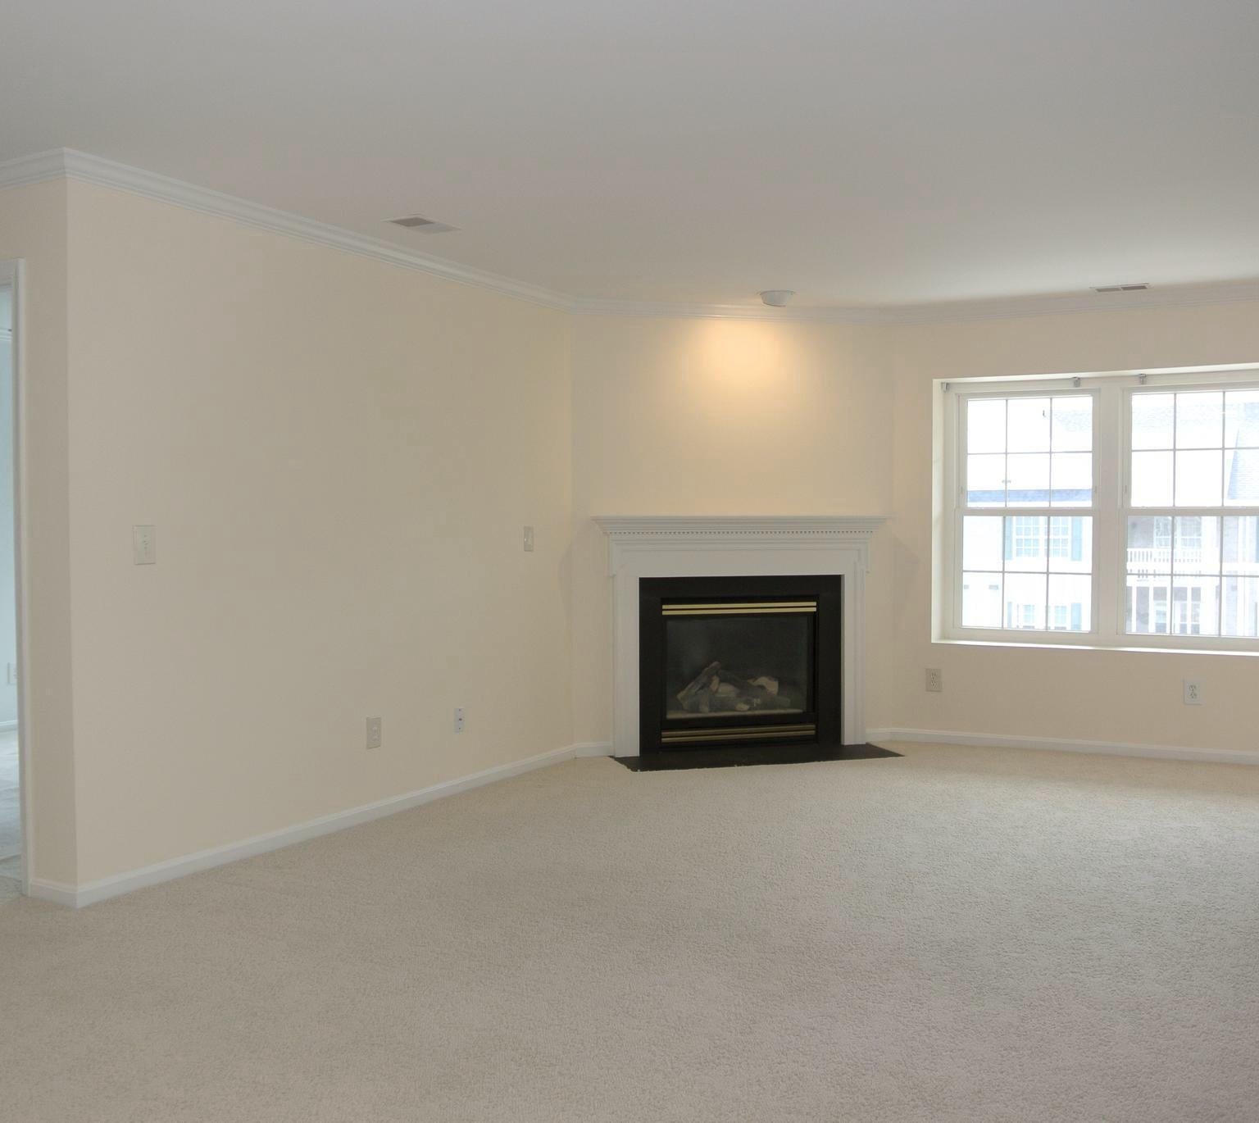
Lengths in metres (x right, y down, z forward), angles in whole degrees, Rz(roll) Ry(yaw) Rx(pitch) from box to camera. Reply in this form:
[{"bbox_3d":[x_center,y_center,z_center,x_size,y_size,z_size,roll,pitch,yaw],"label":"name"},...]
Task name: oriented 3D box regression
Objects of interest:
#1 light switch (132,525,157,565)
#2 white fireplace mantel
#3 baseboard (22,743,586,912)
[{"bbox_3d":[-1.631,-0.055,4.257,0.012,0.128,0.087,0,2,29],"label":"light switch"},{"bbox_3d":[0.608,0.393,6.735,1.598,1.264,0.186,-1,2,-14],"label":"white fireplace mantel"},{"bbox_3d":[-1.116,1.035,5.419,0.289,0.073,3.072,0,2,29],"label":"baseboard"}]

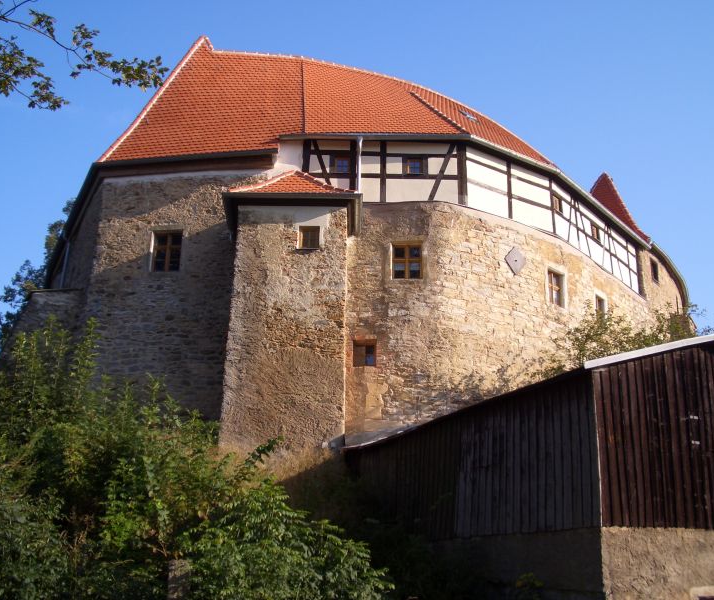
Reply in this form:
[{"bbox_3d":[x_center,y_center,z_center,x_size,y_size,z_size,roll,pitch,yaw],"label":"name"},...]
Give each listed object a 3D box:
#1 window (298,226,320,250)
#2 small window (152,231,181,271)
[{"bbox_3d":[-1.270,-1.621,21.318,0.570,0.670,0.180,1,-16,0],"label":"window"},{"bbox_3d":[-5.683,-1.455,24.168,0.900,1.320,0.200,-2,-16,10],"label":"small window"}]

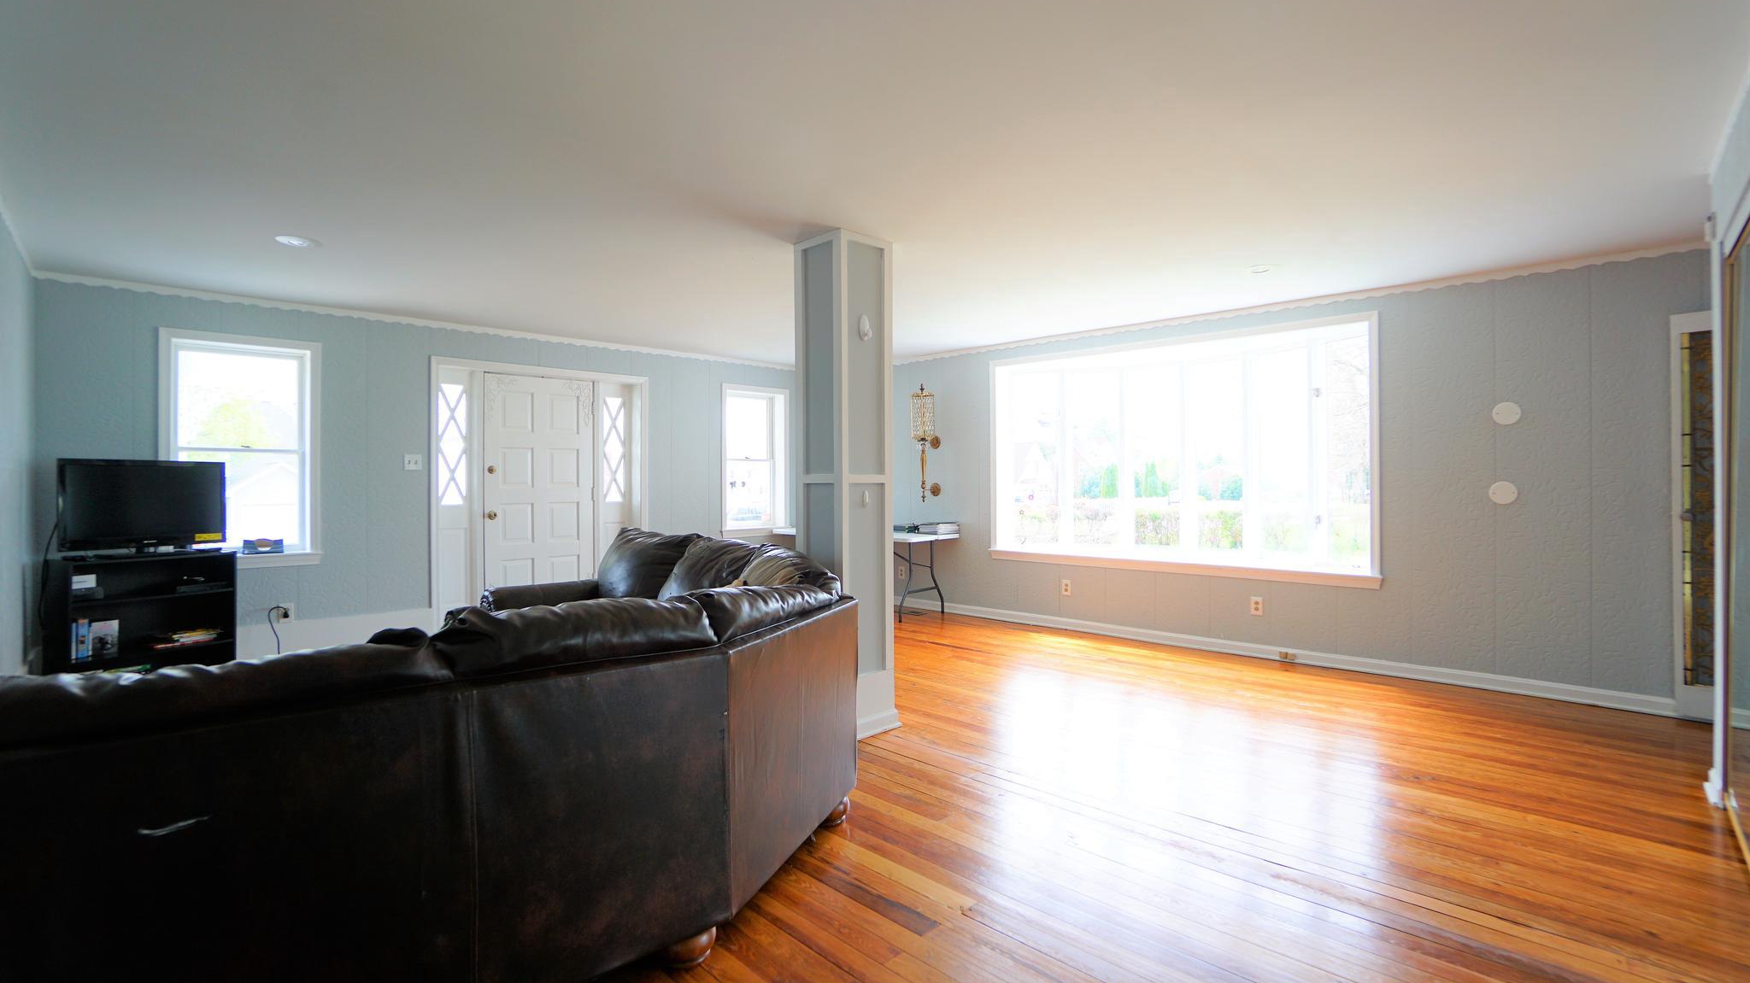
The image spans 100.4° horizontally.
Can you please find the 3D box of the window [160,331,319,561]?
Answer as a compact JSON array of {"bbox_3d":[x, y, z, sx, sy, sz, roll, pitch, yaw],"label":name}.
[{"bbox_3d":[-4.124,-0.262,4.779,0.800,1.510,0.120,-1,1,-41],"label":"window"}]

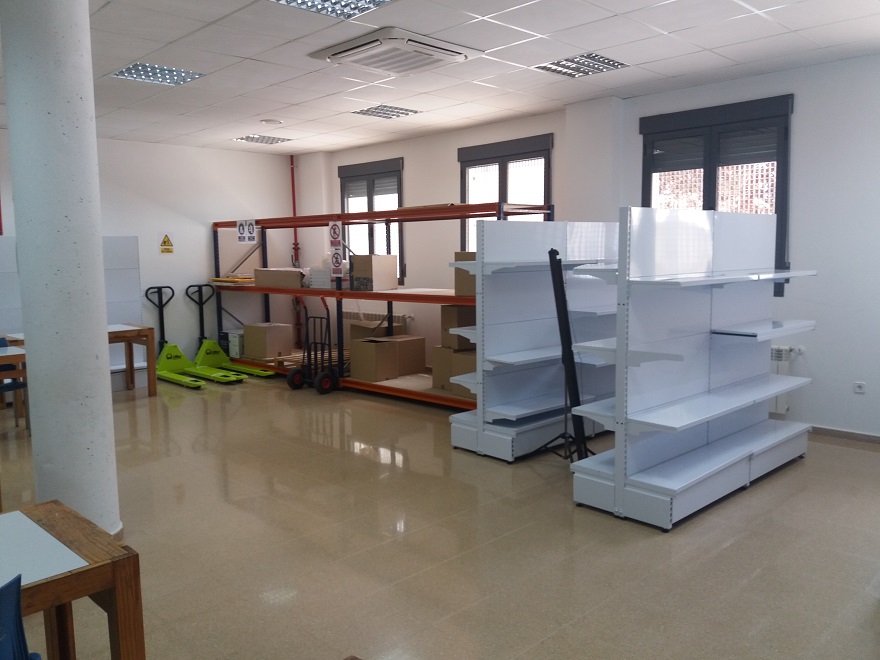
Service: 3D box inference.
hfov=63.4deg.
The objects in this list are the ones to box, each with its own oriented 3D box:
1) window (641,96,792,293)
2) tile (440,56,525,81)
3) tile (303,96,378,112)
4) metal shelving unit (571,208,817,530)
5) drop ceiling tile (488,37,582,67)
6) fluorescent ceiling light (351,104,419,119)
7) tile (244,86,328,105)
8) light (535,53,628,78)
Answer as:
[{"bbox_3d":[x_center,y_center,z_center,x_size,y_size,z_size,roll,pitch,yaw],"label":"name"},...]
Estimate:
[{"bbox_3d":[2.439,-1.153,6.439,0.120,1.675,1.390,-7,9,-44],"label":"window"},{"bbox_3d":[0.270,-2.091,5.673,0.600,0.020,0.600,-7,9,-44],"label":"tile"},{"bbox_3d":[-0.989,-2.211,6.948,0.600,0.020,0.600,-7,9,-44],"label":"tile"},{"bbox_3d":[1.790,0.123,4.799,2.030,1.823,0.720,-7,9,-43],"label":"metal shelving unit"},{"bbox_3d":[0.695,-2.045,5.231,0.600,0.025,0.600,-7,9,-44],"label":"drop ceiling tile"},{"bbox_3d":[-0.573,-2.298,7.360,0.600,0.080,0.600,-7,9,-44],"label":"fluorescent ceiling light"},{"bbox_3d":[-1.417,-2.155,6.515,0.600,0.025,0.600,-7,9,-44],"label":"tile"},{"bbox_3d":[1.124,-2.123,5.664,0.600,0.060,0.600,-7,9,-44],"label":"light"}]

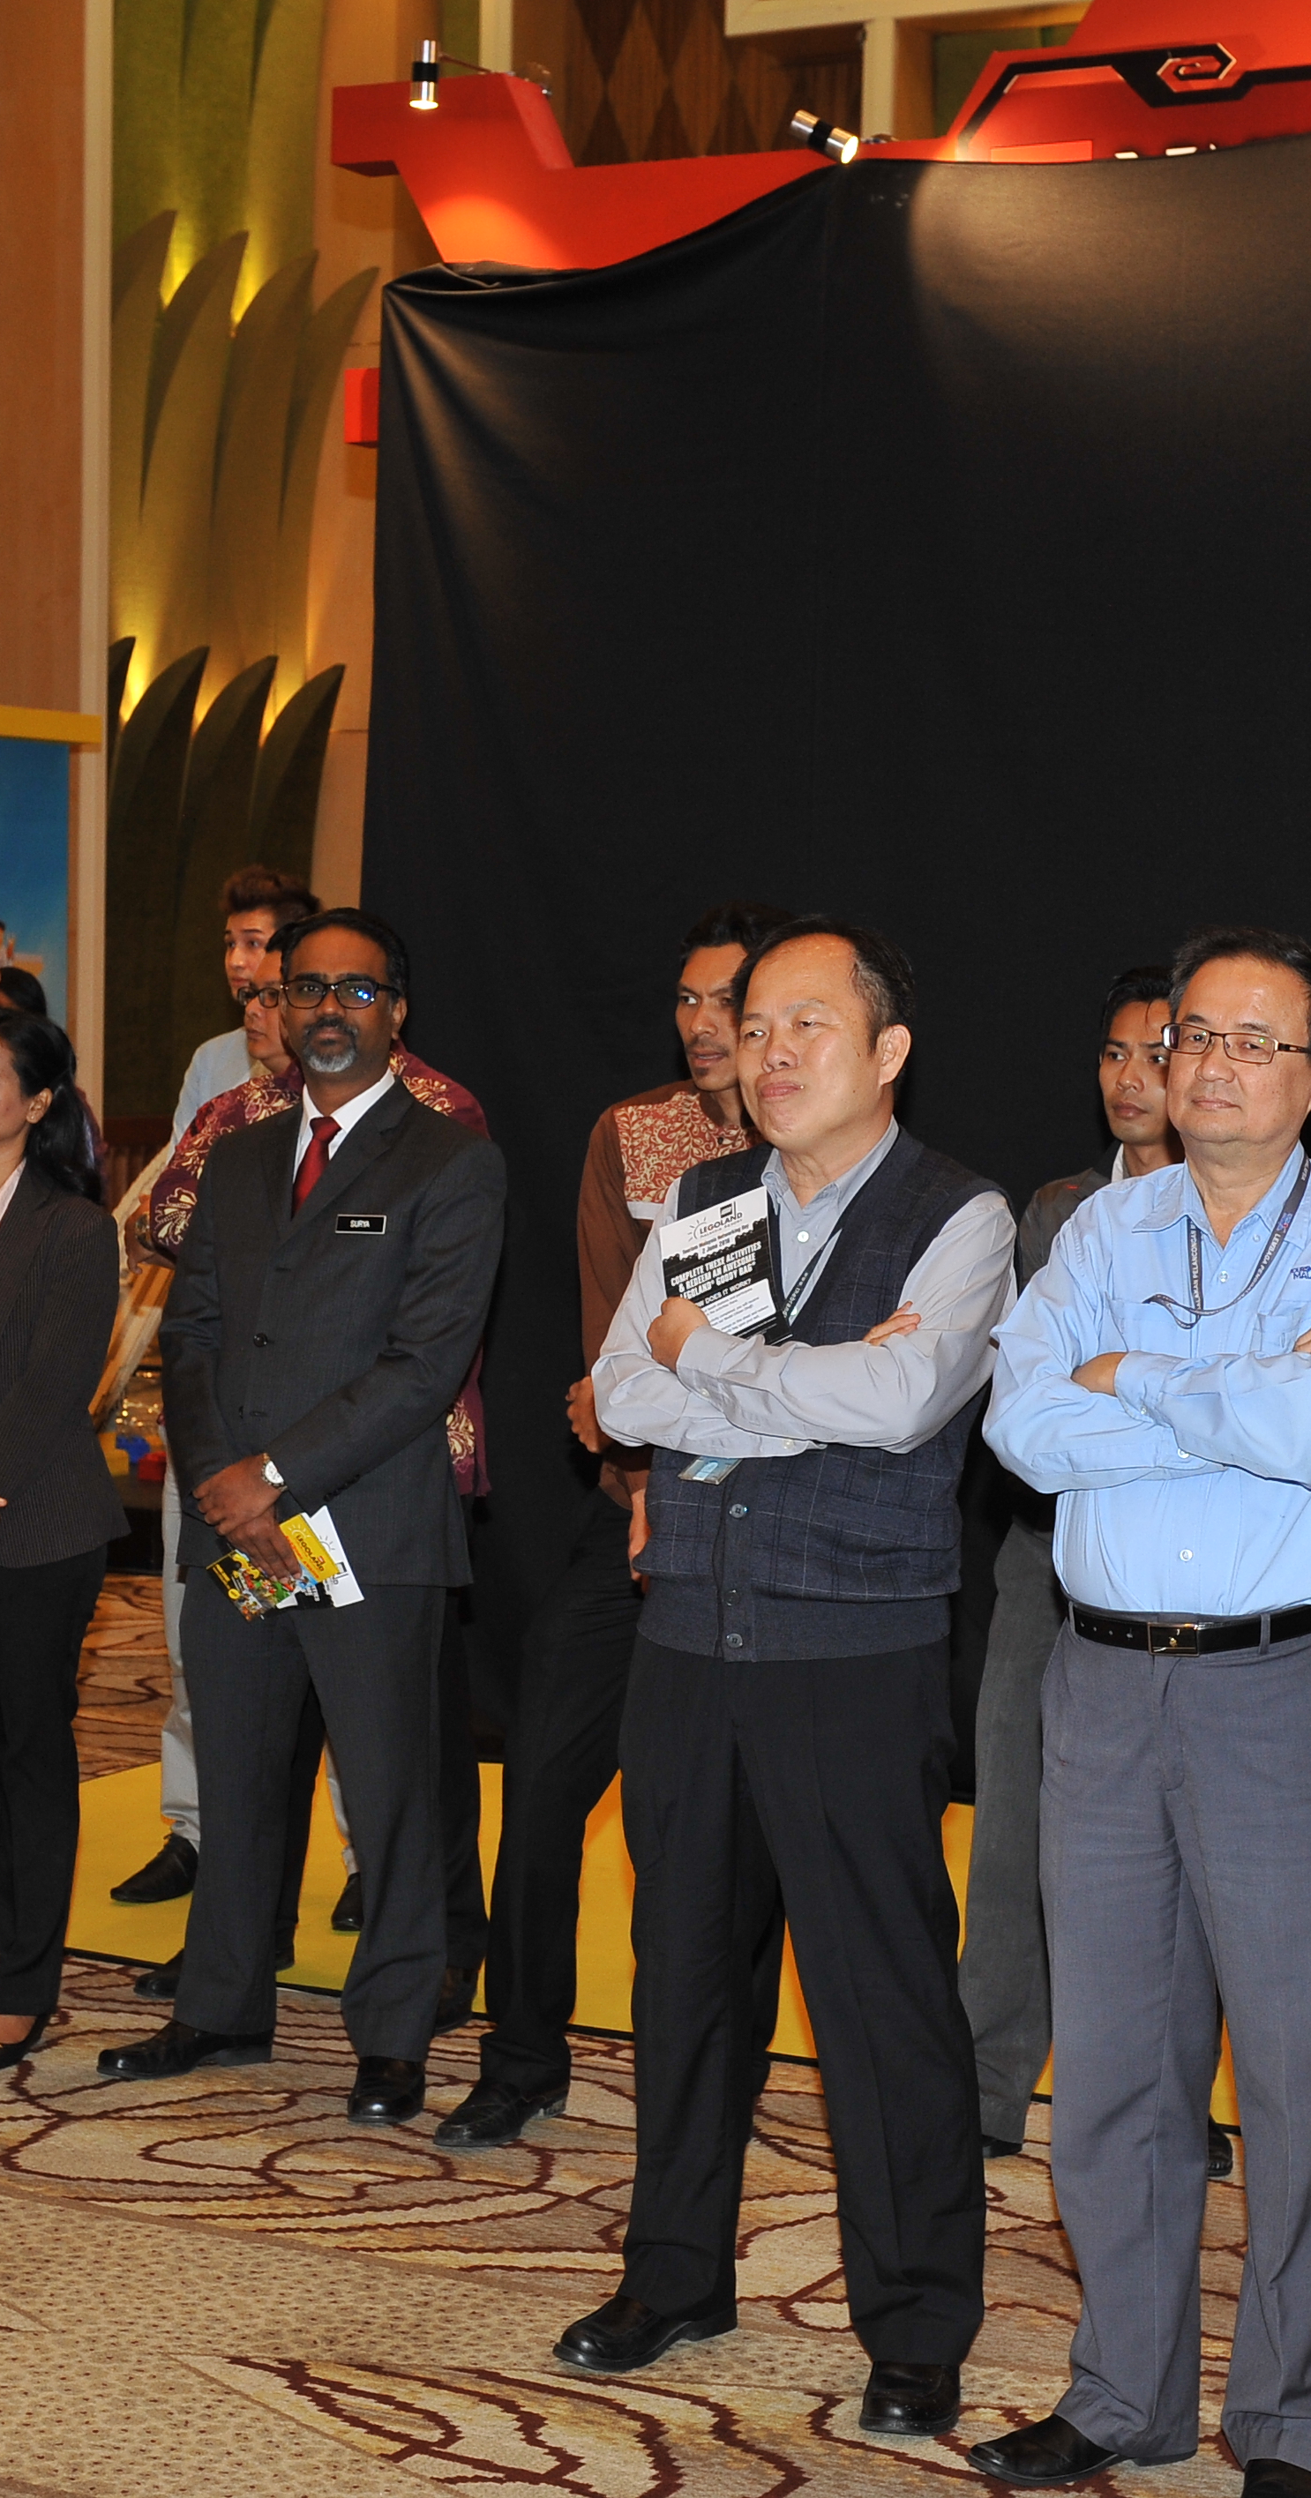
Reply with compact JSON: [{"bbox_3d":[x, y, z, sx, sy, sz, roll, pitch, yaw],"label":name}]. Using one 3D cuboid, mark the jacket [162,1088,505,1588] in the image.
[{"bbox_3d":[-0.474,0.134,6.367,0.490,0.710,0.300,3,5,22],"label":"jacket"}]

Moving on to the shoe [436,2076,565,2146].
[{"bbox_3d":[-0.201,1.192,6.218,0.104,0.105,0.280,5,5,43],"label":"shoe"}]

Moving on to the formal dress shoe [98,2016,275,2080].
[{"bbox_3d":[-0.688,1.146,6.428,0.285,0.100,0.105,-1,4,-20],"label":"formal dress shoe"}]

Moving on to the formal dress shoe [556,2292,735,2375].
[{"bbox_3d":[-0.004,1.258,5.261,0.280,0.105,0.105,-2,5,-42],"label":"formal dress shoe"}]

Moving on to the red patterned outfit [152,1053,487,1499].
[{"bbox_3d":[-0.524,0.039,6.856,0.520,0.680,0.300,3,5,25],"label":"red patterned outfit"}]

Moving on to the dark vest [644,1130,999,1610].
[{"bbox_3d":[0.178,0.164,5.050,0.430,0.570,0.300,3,4,31],"label":"dark vest"}]

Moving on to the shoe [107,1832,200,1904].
[{"bbox_3d":[-0.817,1.070,7.655,0.290,0.105,0.100,-2,5,-36],"label":"shoe"}]

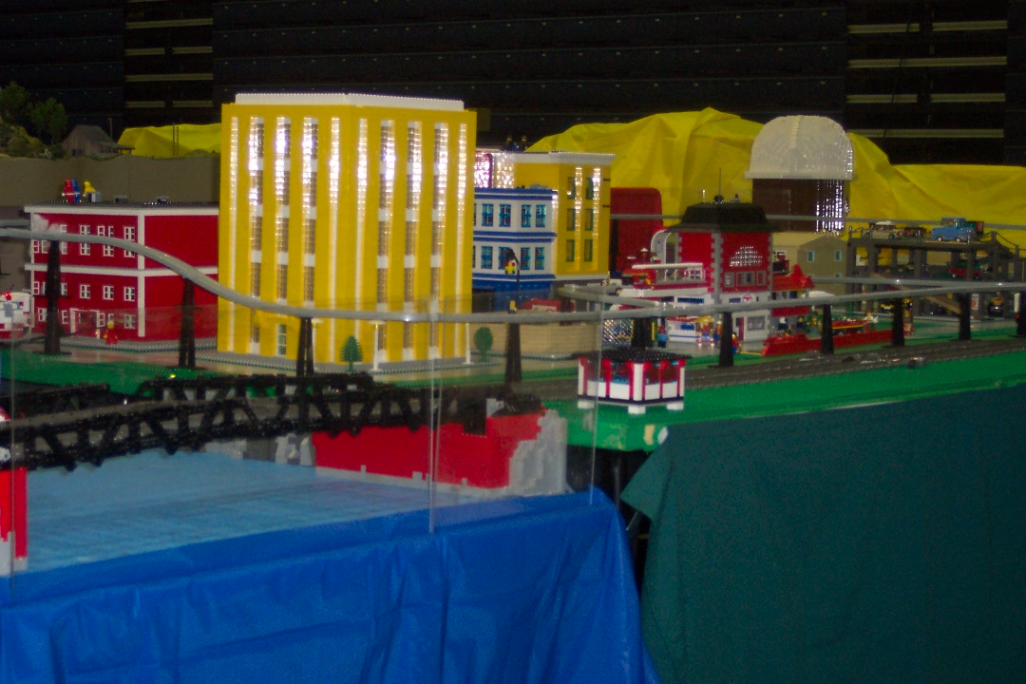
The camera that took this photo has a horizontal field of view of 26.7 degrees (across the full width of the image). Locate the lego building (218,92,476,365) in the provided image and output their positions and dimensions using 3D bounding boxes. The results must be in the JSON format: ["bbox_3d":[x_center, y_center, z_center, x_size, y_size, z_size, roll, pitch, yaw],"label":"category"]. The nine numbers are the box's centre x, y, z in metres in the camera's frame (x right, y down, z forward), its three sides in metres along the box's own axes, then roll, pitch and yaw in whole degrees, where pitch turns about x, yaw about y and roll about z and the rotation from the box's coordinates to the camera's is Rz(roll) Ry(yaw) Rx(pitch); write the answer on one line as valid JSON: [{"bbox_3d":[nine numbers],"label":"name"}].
[{"bbox_3d":[-0.280,-0.196,3.678,0.296,0.435,0.312,5,6,40],"label":"lego building"}]

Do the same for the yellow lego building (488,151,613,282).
[{"bbox_3d":[0.088,-0.267,4.880,0.200,0.315,0.200,5,6,40],"label":"yellow lego building"}]

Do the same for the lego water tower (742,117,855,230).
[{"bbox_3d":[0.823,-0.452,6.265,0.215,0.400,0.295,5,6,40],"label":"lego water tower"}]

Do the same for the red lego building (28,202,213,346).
[{"bbox_3d":[-0.692,-0.137,4.048,0.322,0.247,0.290,4,5,39],"label":"red lego building"}]

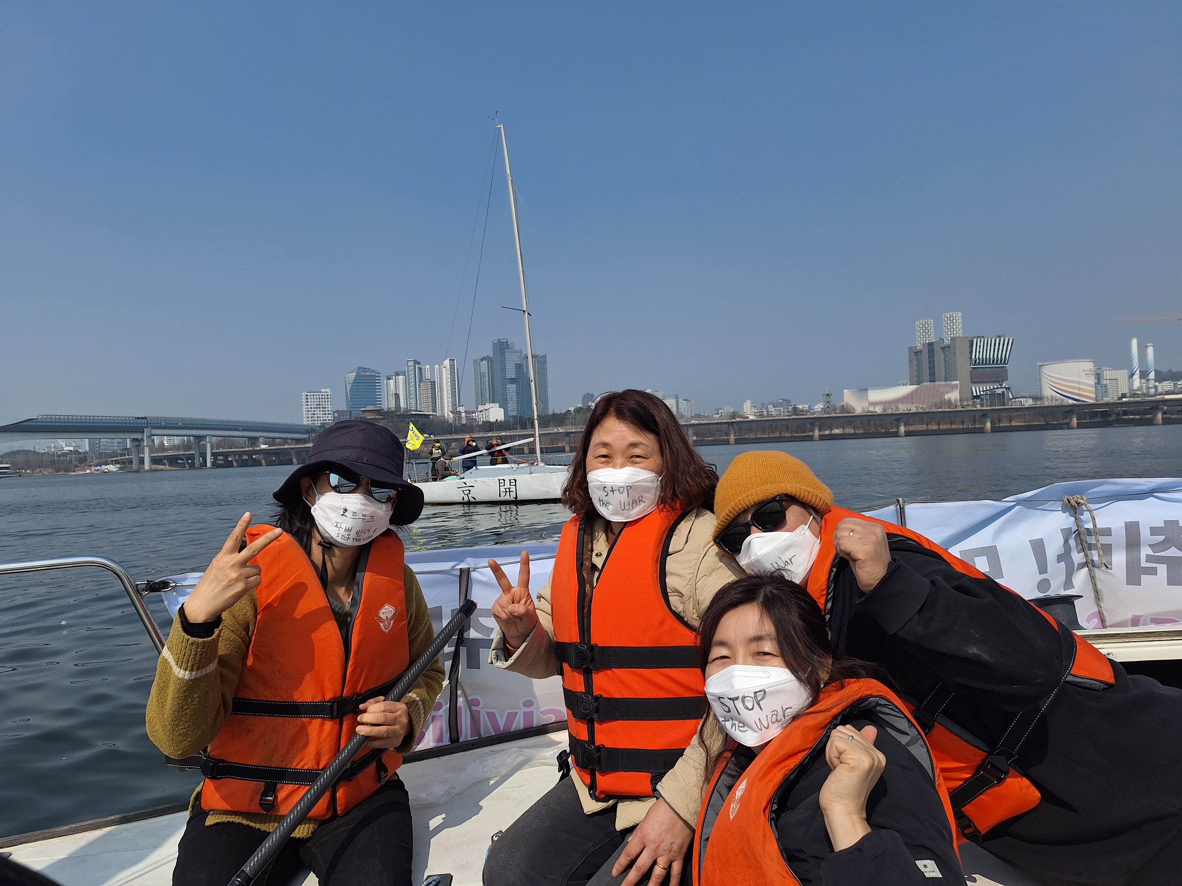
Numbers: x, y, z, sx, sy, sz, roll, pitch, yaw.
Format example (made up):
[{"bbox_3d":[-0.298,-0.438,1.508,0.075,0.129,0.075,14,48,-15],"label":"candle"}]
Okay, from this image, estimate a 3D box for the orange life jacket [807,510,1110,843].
[{"bbox_3d":[0.635,0.400,1.390,0.280,0.550,0.400,-51,4,-38],"label":"orange life jacket"}]

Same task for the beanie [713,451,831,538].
[{"bbox_3d":[0.306,0.082,1.330,0.200,0.155,0.225,-20,7,33],"label":"beanie"}]

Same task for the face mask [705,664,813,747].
[{"bbox_3d":[0.225,0.355,1.060,0.145,0.115,0.085,-11,-13,30],"label":"face mask"}]

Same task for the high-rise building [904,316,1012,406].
[{"bbox_3d":[268.682,-52.122,572.000,54.000,71.000,42.000,-2,0,-23],"label":"high-rise building"}]

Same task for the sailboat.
[{"bbox_3d":[-2.200,-4.000,24.500,7.100,12.000,2.500,-3,0,5],"label":"sailboat"}]

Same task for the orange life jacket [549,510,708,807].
[{"bbox_3d":[0.078,0.372,1.440,0.370,0.510,0.250,-2,-3,33],"label":"orange life jacket"}]

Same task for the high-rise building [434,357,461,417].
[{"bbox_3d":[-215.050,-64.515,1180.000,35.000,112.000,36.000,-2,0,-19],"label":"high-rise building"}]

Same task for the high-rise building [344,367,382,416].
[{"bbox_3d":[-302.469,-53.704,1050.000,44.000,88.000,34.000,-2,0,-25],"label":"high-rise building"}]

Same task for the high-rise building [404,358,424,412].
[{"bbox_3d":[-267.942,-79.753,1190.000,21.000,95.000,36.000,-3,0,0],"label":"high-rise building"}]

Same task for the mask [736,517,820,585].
[{"bbox_3d":[0.320,0.192,1.330,0.140,0.115,0.080,-33,-6,25],"label":"mask"}]

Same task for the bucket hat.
[{"bbox_3d":[-0.427,0.048,1.390,0.270,0.165,0.290,8,2,-28],"label":"bucket hat"}]

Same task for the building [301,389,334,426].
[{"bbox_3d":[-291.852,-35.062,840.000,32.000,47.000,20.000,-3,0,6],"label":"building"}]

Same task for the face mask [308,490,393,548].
[{"bbox_3d":[-0.401,0.127,1.310,0.140,0.105,0.080,7,7,-28],"label":"face mask"}]

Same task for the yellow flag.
[{"bbox_3d":[-5.547,-0.189,24.700,0.600,0.860,0.140,-3,0,-14],"label":"yellow flag"}]

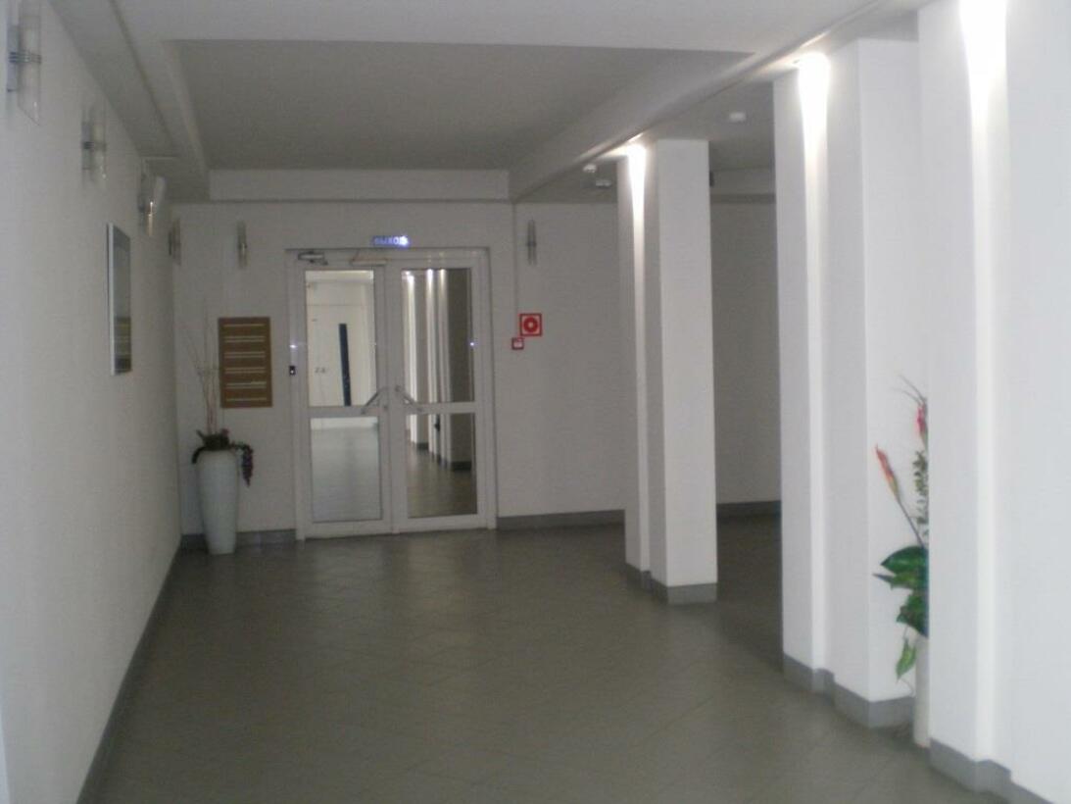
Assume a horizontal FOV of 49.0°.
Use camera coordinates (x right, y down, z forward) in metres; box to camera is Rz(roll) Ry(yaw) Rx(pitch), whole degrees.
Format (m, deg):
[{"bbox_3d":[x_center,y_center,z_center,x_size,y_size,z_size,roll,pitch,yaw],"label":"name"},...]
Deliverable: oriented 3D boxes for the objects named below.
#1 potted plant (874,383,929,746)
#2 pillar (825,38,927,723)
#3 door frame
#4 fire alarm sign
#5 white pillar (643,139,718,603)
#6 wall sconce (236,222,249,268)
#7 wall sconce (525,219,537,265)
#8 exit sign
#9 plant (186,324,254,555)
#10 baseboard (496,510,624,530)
[{"bbox_3d":[1.536,0.611,4.560,0.403,1.406,0.379,-2,3,-13],"label":"potted plant"},{"bbox_3d":[1.425,-0.074,4.880,0.316,2.749,0.343,-2,3,-13],"label":"pillar"},{"bbox_3d":[-1.172,-0.068,9.758,1.669,2.397,0.120,-2,3,-13],"label":"door frame"},{"bbox_3d":[-0.028,-0.648,9.978,0.183,0.190,0.015,-2,3,-13],"label":"fire alarm sign"},{"bbox_3d":[0.871,-0.174,7.172,0.318,2.752,0.348,-2,3,-13],"label":"white pillar"},{"bbox_3d":[-2.362,-1.264,9.473,0.103,0.360,0.105,-2,3,-13],"label":"wall sconce"},{"bbox_3d":[-0.033,-1.347,9.876,0.095,0.381,0.105,-2,3,-13],"label":"wall sconce"},{"bbox_3d":[-1.197,-1.332,9.704,0.316,0.109,0.030,-2,3,-13],"label":"exit sign"},{"bbox_3d":[-2.475,0.288,9.242,0.458,1.809,0.411,-2,3,-13],"label":"plant"},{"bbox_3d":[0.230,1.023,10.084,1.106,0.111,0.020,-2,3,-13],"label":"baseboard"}]

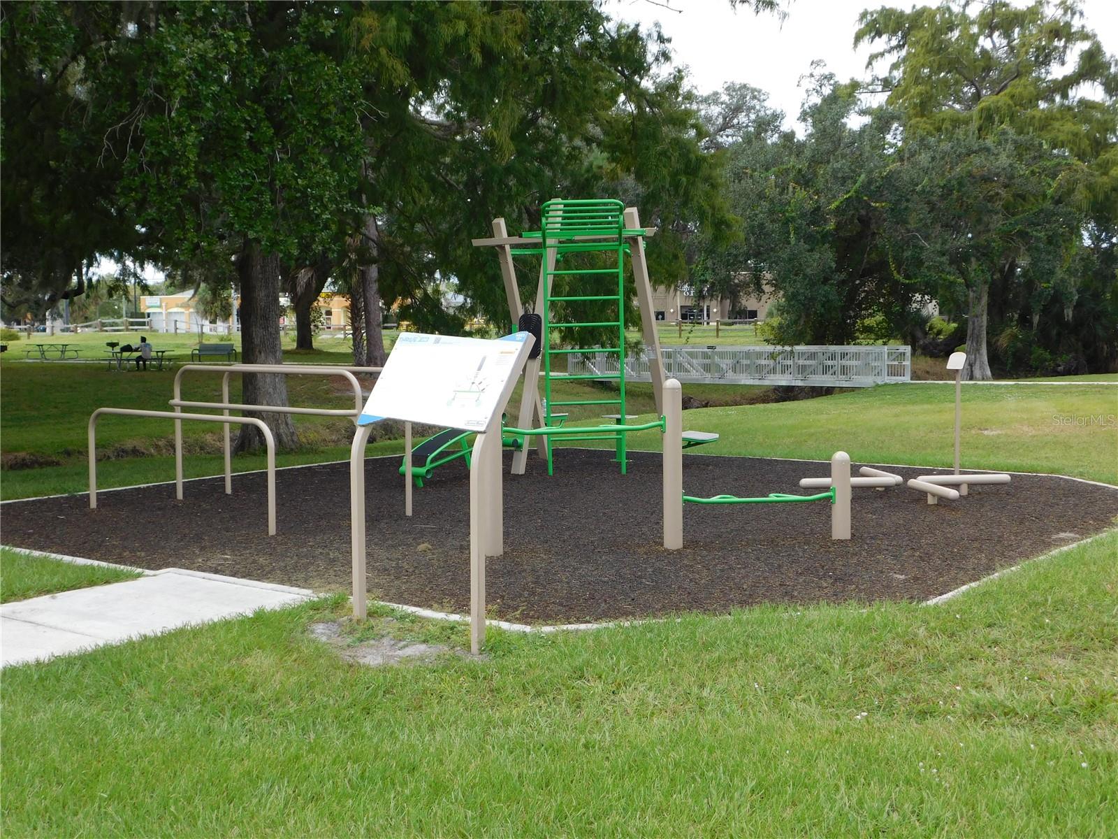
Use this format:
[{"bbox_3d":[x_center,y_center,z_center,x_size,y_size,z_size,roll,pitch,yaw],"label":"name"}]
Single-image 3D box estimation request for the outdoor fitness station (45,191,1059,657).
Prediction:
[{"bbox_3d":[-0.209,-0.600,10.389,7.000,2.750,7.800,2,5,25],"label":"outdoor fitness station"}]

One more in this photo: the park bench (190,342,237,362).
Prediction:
[{"bbox_3d":[-14.403,-2.771,54.000,1.900,0.800,0.650,0,5,0],"label":"park bench"}]

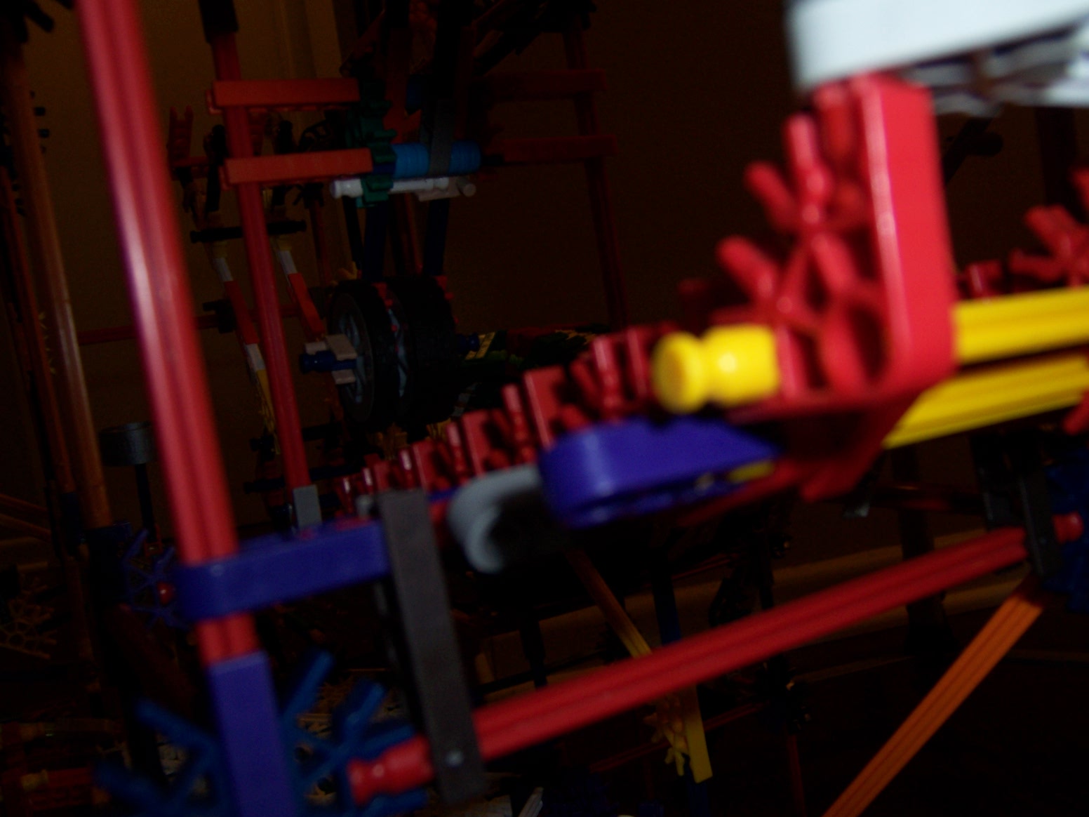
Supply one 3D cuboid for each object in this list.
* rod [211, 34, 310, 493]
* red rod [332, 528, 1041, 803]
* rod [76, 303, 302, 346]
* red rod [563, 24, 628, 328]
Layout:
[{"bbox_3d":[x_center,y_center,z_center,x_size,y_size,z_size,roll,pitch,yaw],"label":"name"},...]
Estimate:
[{"bbox_3d":[-0.070,-0.036,0.258,0.006,0.129,0.006,-10,1,-30],"label":"rod"},{"bbox_3d":[0.035,0.029,0.141,0.129,0.006,0.006,-11,1,-30],"label":"red rod"},{"bbox_3d":[-0.155,-0.036,0.443,0.129,0.006,0.006,-12,2,-30],"label":"rod"},{"bbox_3d":[0.017,-0.053,0.298,0.006,0.129,0.006,-10,1,-30],"label":"red rod"}]

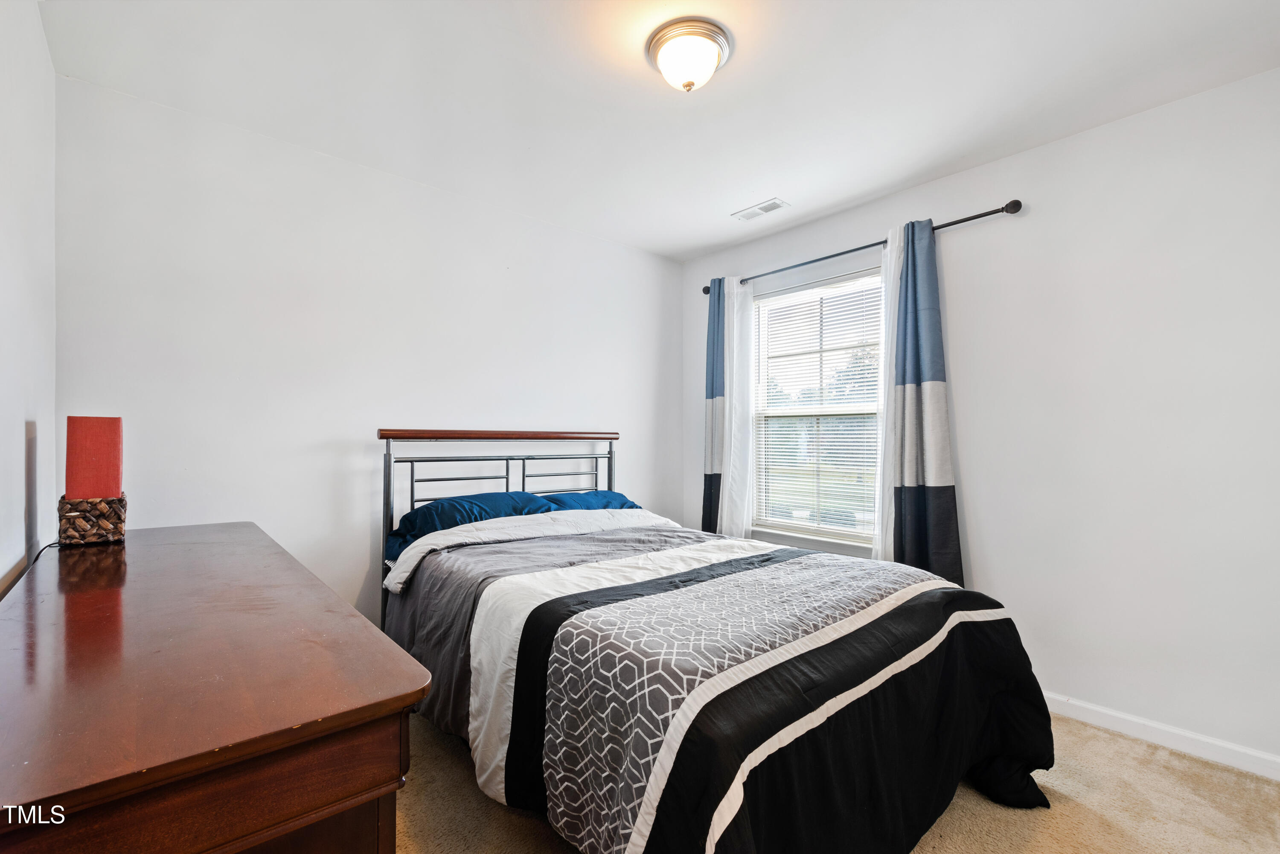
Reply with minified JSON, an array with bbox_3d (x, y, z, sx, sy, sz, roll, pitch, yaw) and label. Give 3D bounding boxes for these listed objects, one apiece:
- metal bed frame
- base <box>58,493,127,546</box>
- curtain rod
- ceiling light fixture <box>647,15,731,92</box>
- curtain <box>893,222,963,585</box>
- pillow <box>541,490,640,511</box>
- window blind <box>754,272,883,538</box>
[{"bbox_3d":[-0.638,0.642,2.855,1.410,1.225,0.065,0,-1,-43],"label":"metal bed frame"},{"bbox_3d":[-1.505,0.254,1.479,0.132,0.124,0.130,0,-1,-38],"label":"base"},{"bbox_3d":[1.042,-0.935,2.953,0.090,0.060,1.800,0,-1,-43],"label":"curtain rod"},{"bbox_3d":[0.154,-1.130,1.682,0.264,0.150,0.264,-1,-1,0],"label":"ceiling light fixture"},{"bbox_3d":[1.385,0.080,2.569,0.100,2.130,0.340,0,-1,-43],"label":"curtain"},{"bbox_3d":[-0.198,0.471,2.930,0.680,0.210,0.430,0,-1,-43],"label":"pillow"},{"bbox_3d":[1.038,-0.106,3.122,0.050,1.450,0.880,0,-1,-43],"label":"window blind"}]

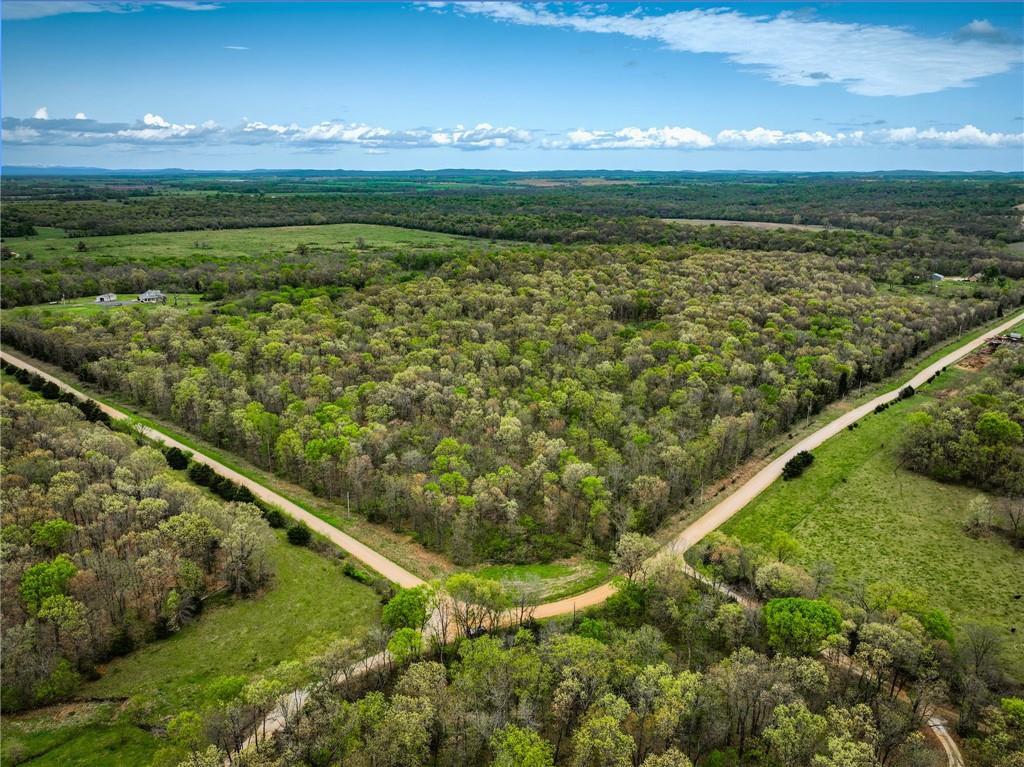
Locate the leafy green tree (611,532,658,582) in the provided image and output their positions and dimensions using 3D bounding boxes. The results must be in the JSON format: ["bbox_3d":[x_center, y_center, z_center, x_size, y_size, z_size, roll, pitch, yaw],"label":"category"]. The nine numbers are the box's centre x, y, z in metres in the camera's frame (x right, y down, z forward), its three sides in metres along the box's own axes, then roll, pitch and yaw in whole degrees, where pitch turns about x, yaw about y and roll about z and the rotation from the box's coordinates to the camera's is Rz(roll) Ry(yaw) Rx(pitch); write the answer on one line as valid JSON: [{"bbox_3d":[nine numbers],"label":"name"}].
[{"bbox_3d":[31.161,44.778,180.540,12.000,14.300,11.800,0,17,0],"label":"leafy green tree"}]

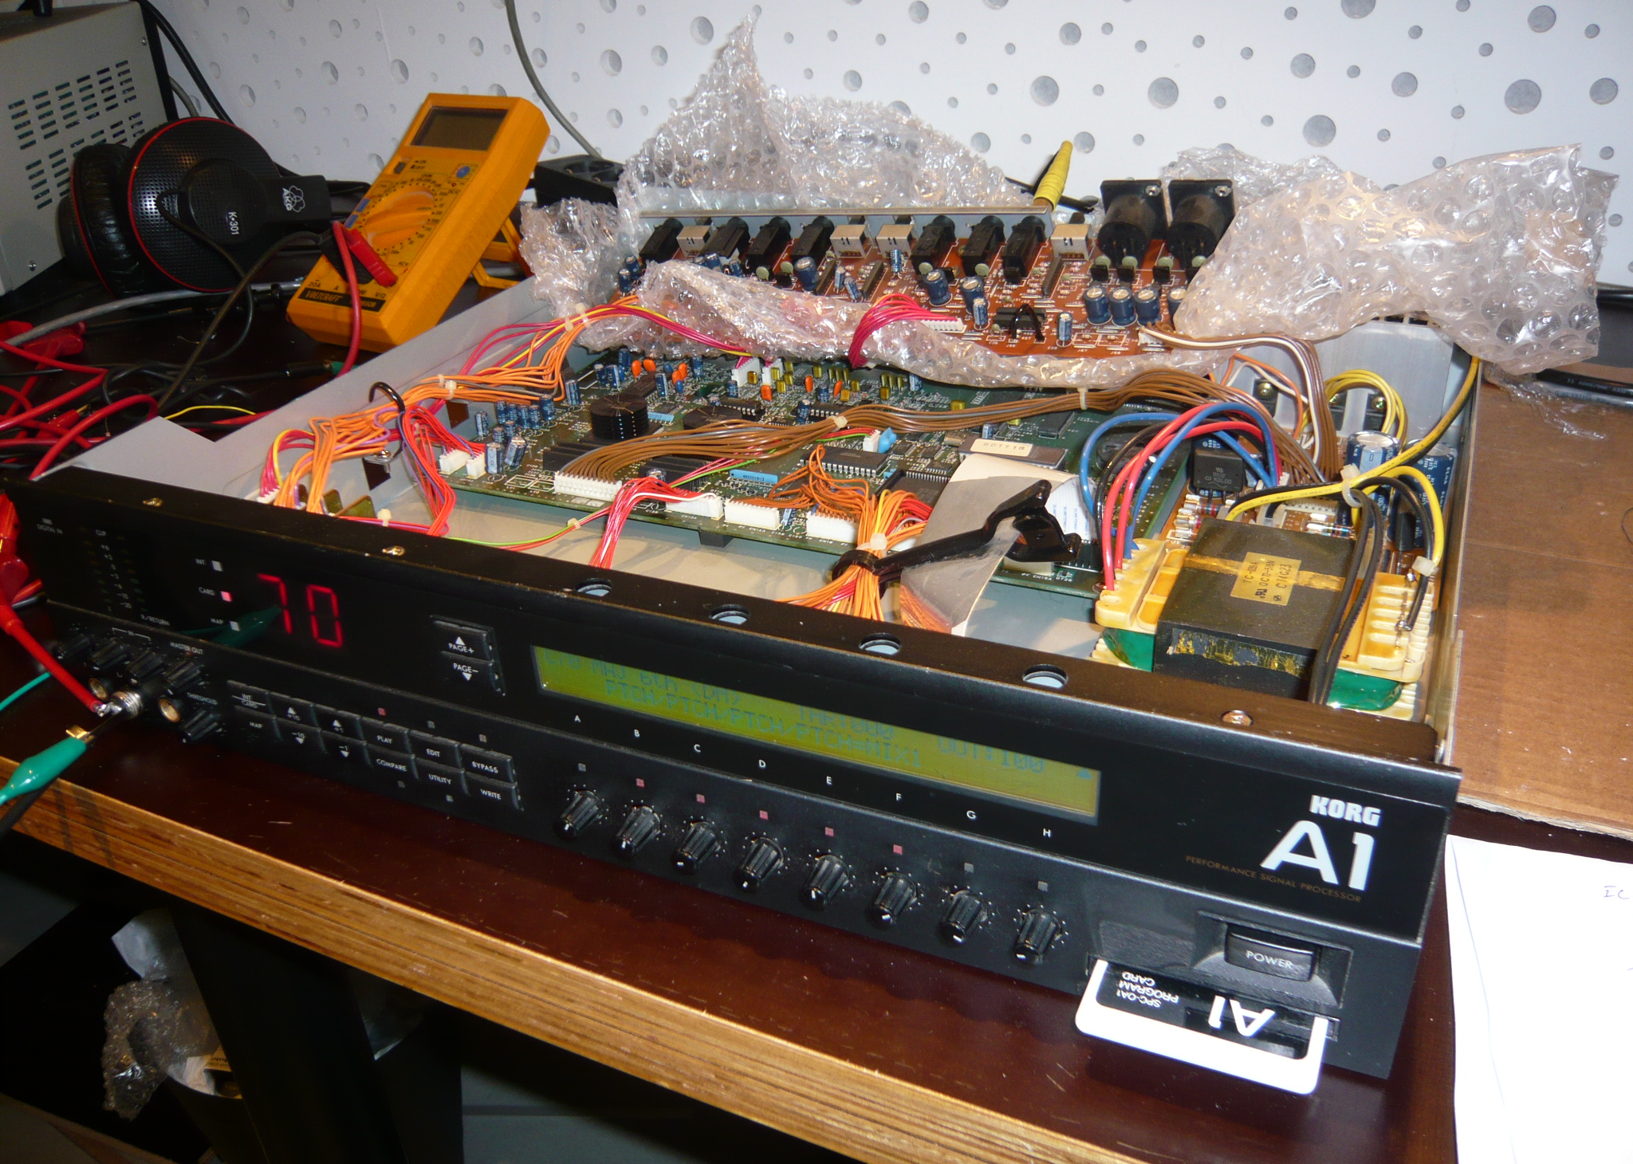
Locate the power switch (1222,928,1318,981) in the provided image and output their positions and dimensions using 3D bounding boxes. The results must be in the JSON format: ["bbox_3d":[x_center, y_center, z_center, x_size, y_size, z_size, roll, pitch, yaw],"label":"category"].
[{"bbox_3d":[0.106,0.085,0.308,0.019,0.010,0.007,10,33,23],"label":"power switch"}]

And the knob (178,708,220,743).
[{"bbox_3d":[-0.201,0.047,0.430,0.010,0.010,0.011,10,33,23],"label":"knob"}]

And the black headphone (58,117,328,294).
[{"bbox_3d":[-0.385,-0.244,0.862,0.170,0.105,0.200,6,21,37],"label":"black headphone"}]

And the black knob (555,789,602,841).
[{"bbox_3d":[-0.068,0.067,0.377,0.010,0.010,0.013,10,33,23],"label":"black knob"}]

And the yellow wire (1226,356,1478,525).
[{"bbox_3d":[0.184,-0.040,0.438,0.090,0.048,0.032,-8,31,-8],"label":"yellow wire"}]

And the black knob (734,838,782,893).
[{"bbox_3d":[-0.016,0.077,0.355,0.010,0.010,0.013,10,33,23],"label":"black knob"}]

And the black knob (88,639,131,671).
[{"bbox_3d":[-0.232,0.024,0.433,0.010,0.010,0.011,10,33,23],"label":"black knob"}]

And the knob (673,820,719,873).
[{"bbox_3d":[-0.034,0.073,0.362,0.010,0.010,0.013,10,33,23],"label":"knob"}]

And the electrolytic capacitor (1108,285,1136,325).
[{"bbox_3d":[0.132,-0.119,0.570,0.010,0.013,0.010,4,47,26],"label":"electrolytic capacitor"}]

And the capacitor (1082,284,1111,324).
[{"bbox_3d":[0.108,-0.107,0.508,0.008,0.012,0.008,8,54,28],"label":"capacitor"}]

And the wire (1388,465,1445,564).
[{"bbox_3d":[0.180,-0.022,0.398,0.021,0.029,0.040,10,33,23],"label":"wire"}]

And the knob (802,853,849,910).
[{"bbox_3d":[0.001,0.080,0.347,0.010,0.010,0.013,10,33,23],"label":"knob"}]

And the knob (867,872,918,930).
[{"bbox_3d":[0.019,0.081,0.333,0.010,0.010,0.011,10,33,23],"label":"knob"}]

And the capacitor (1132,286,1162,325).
[{"bbox_3d":[0.125,-0.104,0.499,0.008,0.012,0.008,8,54,28],"label":"capacitor"}]

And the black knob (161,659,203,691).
[{"bbox_3d":[-0.202,0.030,0.420,0.010,0.010,0.011,10,33,23],"label":"black knob"}]

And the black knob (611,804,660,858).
[{"bbox_3d":[-0.049,0.069,0.362,0.010,0.010,0.011,10,33,23],"label":"black knob"}]

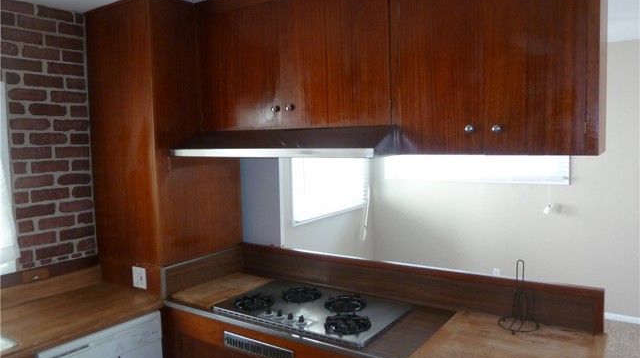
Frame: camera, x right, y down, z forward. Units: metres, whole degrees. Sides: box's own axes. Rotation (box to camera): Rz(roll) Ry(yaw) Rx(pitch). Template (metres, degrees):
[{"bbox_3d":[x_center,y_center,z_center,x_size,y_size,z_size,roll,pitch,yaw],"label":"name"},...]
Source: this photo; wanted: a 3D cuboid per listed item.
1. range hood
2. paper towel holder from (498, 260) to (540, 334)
[{"bbox_3d":[-0.154,-0.183,2.361,1.213,0.135,0.515,1,5,33],"label":"range hood"},{"bbox_3d":[0.869,0.498,2.016,0.169,0.293,0.169,1,5,33],"label":"paper towel holder"}]

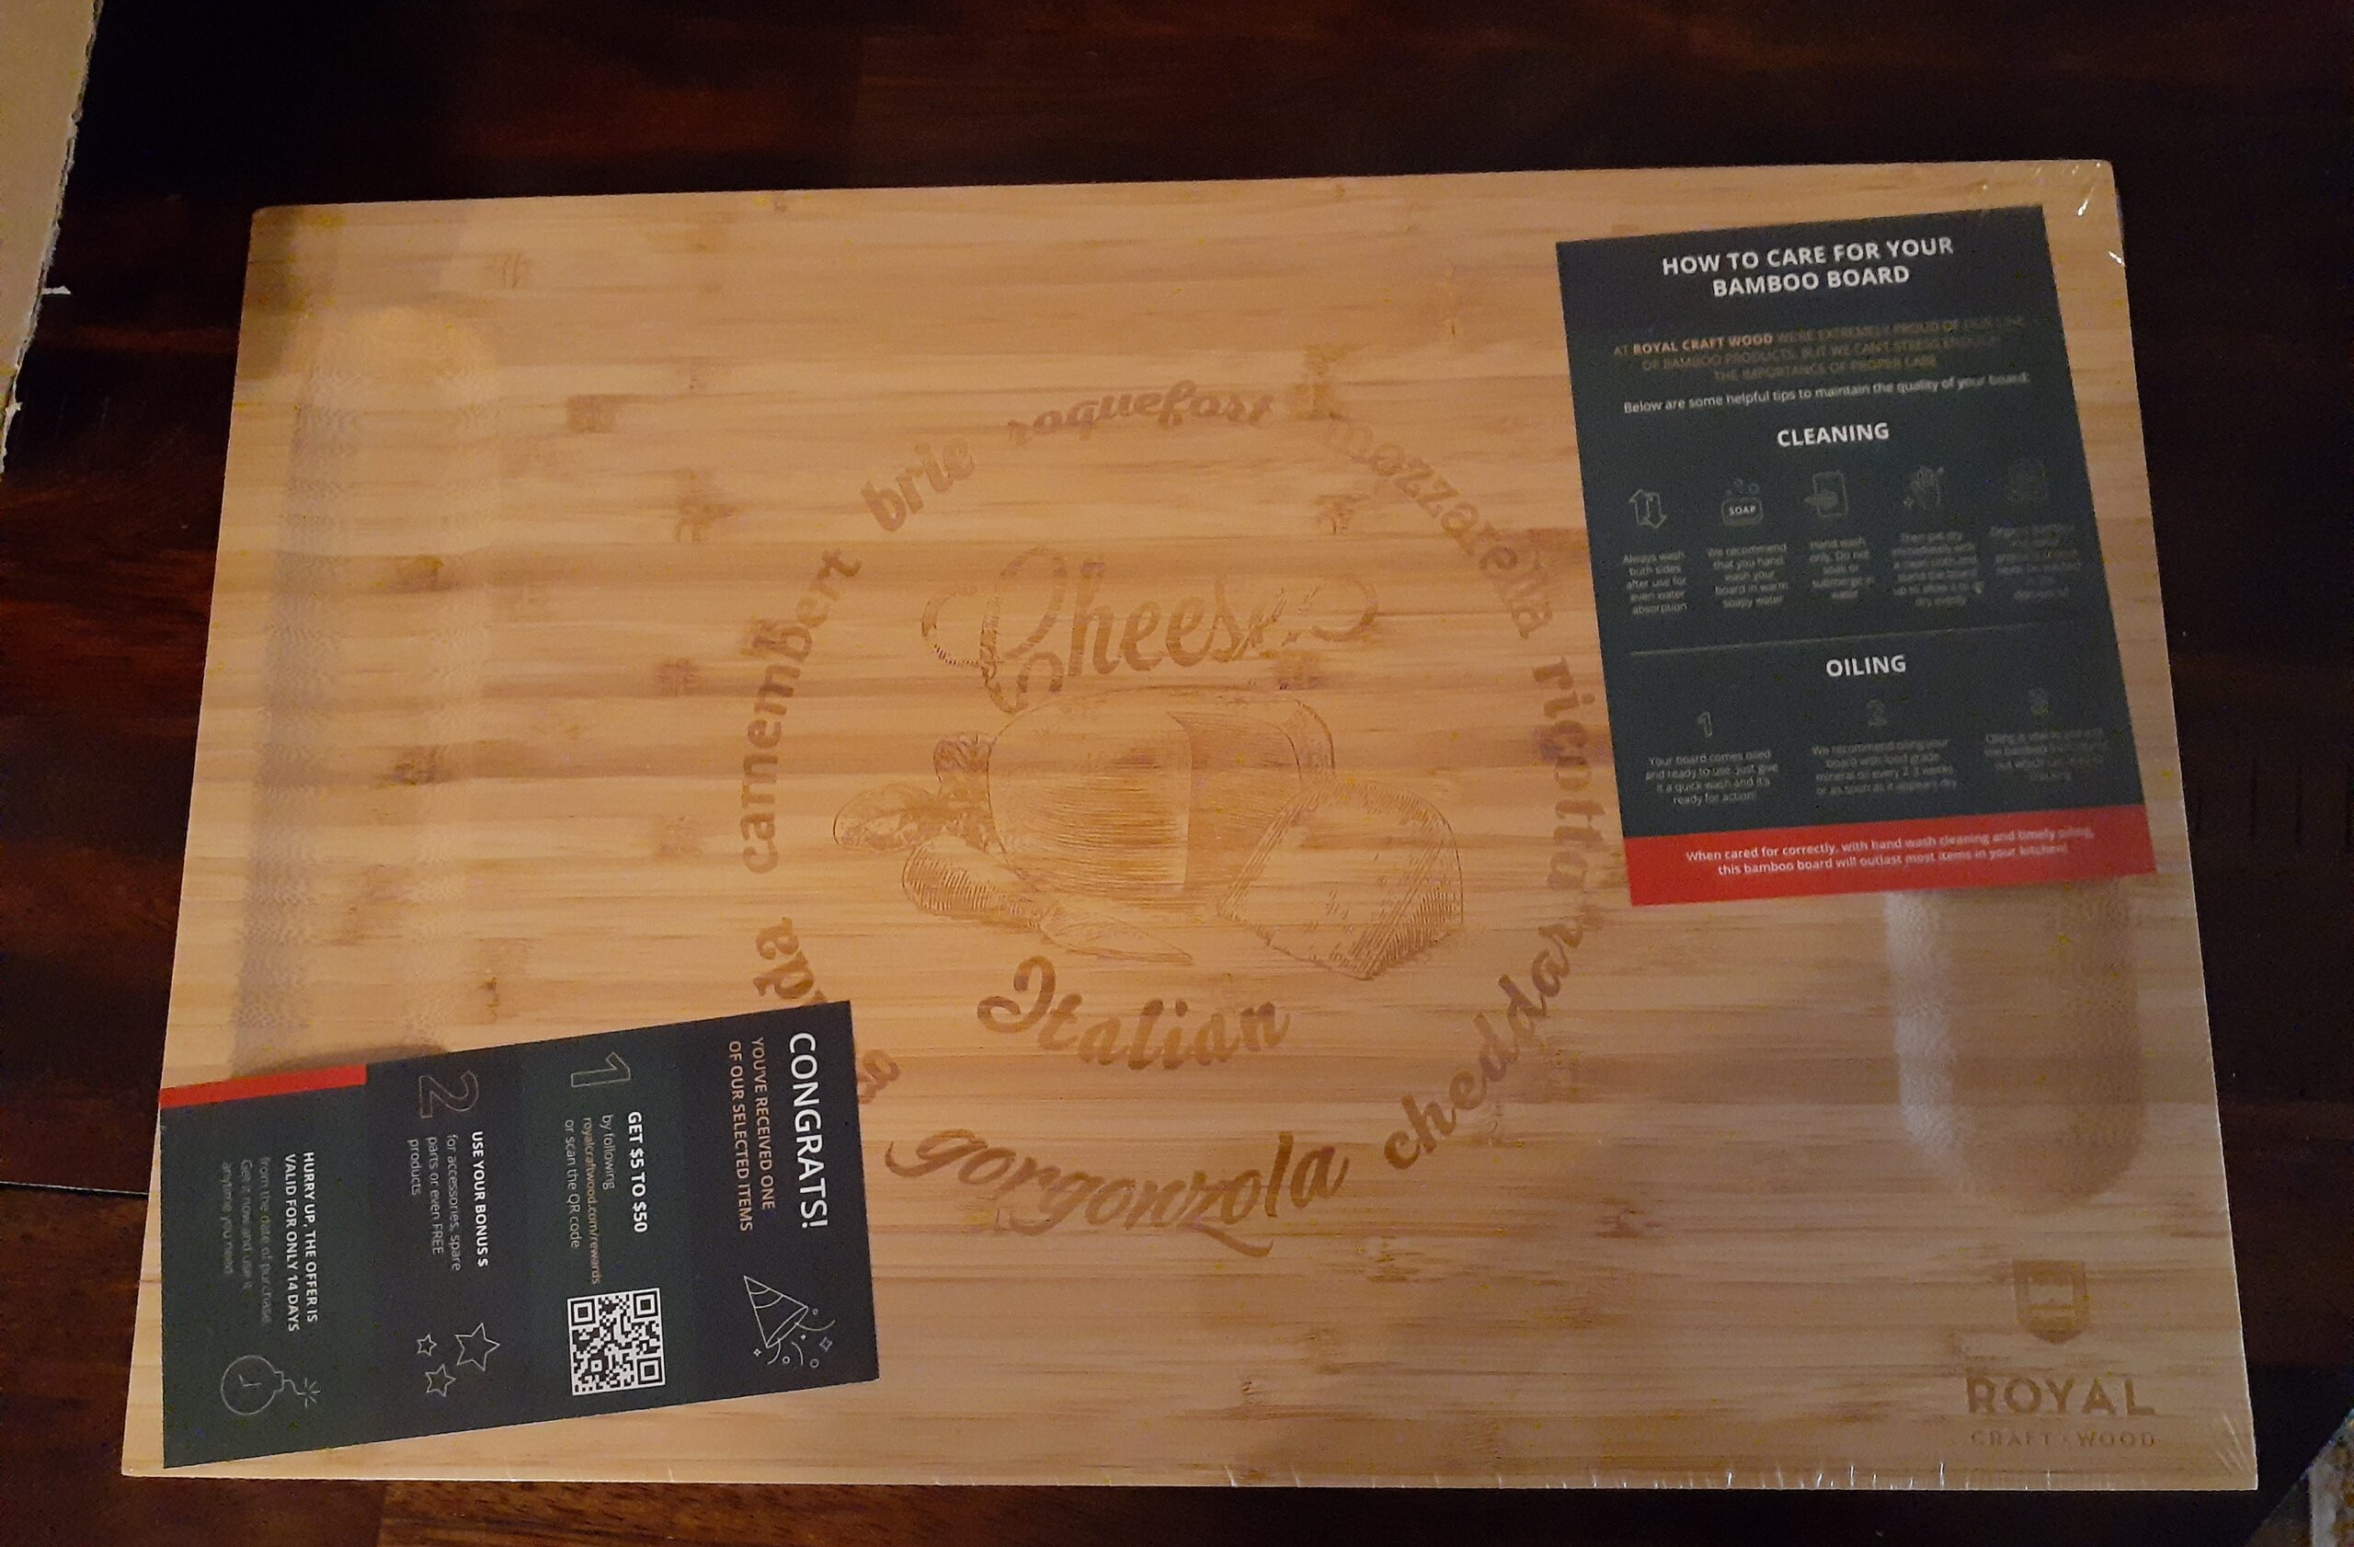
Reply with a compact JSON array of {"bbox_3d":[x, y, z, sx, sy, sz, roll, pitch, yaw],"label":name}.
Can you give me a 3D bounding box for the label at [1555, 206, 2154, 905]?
[{"bbox_3d":[0.140,-0.048,0.385,0.105,0.001,0.146,-4,79,2],"label":"label"}]

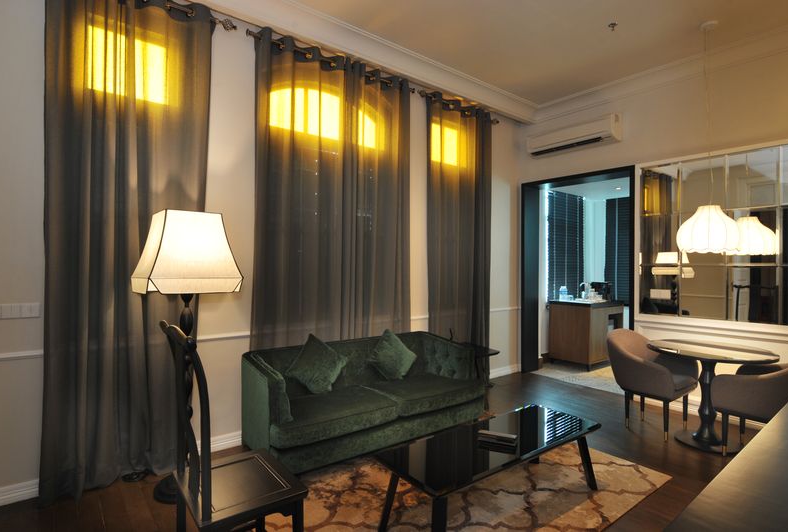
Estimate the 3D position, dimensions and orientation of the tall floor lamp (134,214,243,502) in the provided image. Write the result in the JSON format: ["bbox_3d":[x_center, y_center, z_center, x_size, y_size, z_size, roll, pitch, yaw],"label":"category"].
[{"bbox_3d":[-1.304,0.535,2.786,0.518,1.724,0.518,0,0,-41],"label":"tall floor lamp"}]

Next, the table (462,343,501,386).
[{"bbox_3d":[0.779,1.154,4.673,0.471,0.519,0.540,0,0,-41],"label":"table"}]

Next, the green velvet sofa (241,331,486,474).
[{"bbox_3d":[-0.179,1.043,3.759,2.077,0.727,0.734,0,0,-41],"label":"green velvet sofa"}]

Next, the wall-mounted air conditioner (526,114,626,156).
[{"bbox_3d":[2.116,-1.537,5.287,0.249,0.281,1.060,0,0,-41],"label":"wall-mounted air conditioner"}]

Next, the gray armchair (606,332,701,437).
[{"bbox_3d":[2.200,0.995,3.881,0.582,0.838,0.602,0,0,-41],"label":"gray armchair"}]

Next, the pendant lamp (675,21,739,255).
[{"bbox_3d":[2.562,-1.041,3.637,0.429,1.891,0.429,0,0,-41],"label":"pendant lamp"}]

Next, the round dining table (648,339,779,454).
[{"bbox_3d":[2.531,1.039,3.566,0.853,0.748,0.853,0,0,0],"label":"round dining table"}]

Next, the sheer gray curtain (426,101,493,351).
[{"bbox_3d":[0.778,-0.228,5.074,1.115,3.289,0.173,0,0,-41],"label":"sheer gray curtain"}]

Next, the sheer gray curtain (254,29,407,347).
[{"bbox_3d":[-0.467,-0.238,4.005,1.697,3.289,0.173,0,0,-41],"label":"sheer gray curtain"}]

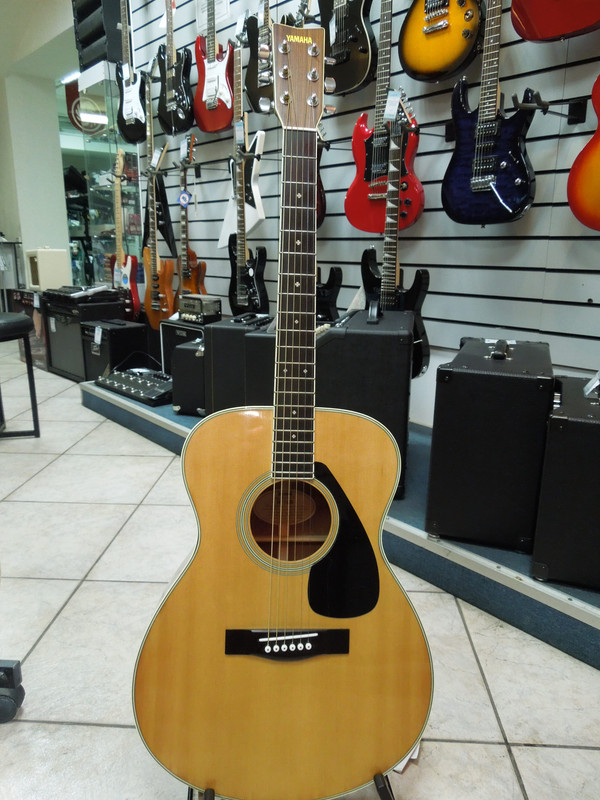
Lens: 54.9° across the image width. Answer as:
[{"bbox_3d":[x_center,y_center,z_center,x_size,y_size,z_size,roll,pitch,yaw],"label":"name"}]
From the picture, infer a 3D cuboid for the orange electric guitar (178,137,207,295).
[{"bbox_3d":[-0.556,-0.805,2.922,0.330,0.978,0.085,17,22,41],"label":"orange electric guitar"}]

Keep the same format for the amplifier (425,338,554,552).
[{"bbox_3d":[0.525,0.090,1.573,0.254,0.434,0.507,6,16,20],"label":"amplifier"}]

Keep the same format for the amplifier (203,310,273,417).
[{"bbox_3d":[-0.229,-0.139,2.494,0.235,0.395,0.410,3,15,9],"label":"amplifier"}]

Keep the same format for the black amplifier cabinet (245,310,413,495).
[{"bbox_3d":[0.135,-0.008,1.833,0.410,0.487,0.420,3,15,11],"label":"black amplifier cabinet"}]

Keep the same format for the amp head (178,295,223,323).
[{"bbox_3d":[-0.485,-0.452,2.867,0.125,0.117,0.210,-12,19,-39],"label":"amp head"}]

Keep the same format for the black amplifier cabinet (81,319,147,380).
[{"bbox_3d":[-1.123,-0.282,3.522,0.238,0.358,0.362,-14,21,-42],"label":"black amplifier cabinet"}]

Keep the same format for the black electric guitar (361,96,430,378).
[{"bbox_3d":[0.312,-0.500,1.897,0.320,0.926,0.075,15,21,42],"label":"black electric guitar"}]

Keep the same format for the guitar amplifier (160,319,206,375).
[{"bbox_3d":[-0.481,-0.209,2.848,0.220,0.346,0.366,-14,21,-43],"label":"guitar amplifier"}]

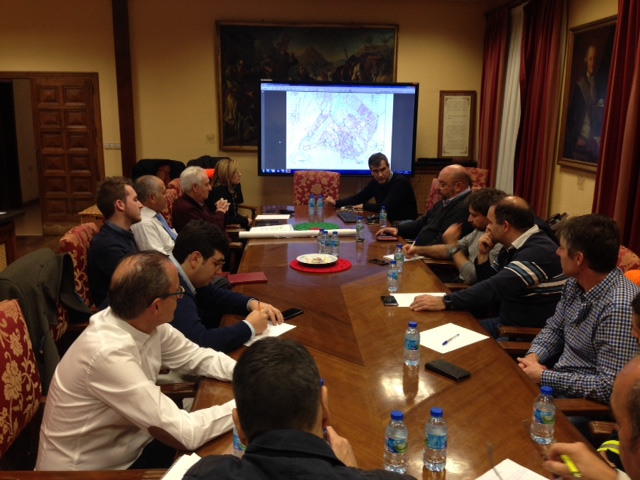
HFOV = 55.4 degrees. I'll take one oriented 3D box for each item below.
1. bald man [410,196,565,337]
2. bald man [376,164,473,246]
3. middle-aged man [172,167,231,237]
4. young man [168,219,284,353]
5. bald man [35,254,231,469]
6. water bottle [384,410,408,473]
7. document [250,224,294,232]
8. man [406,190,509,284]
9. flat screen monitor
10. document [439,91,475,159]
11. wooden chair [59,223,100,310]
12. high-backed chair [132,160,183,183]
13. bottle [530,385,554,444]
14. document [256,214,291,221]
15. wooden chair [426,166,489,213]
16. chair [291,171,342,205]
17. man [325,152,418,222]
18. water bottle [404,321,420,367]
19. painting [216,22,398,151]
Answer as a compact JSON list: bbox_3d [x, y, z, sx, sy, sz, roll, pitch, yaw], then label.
[{"bbox_3d":[0.856,0.426,3.108,0.820,1.300,0.580,1,12,3],"label":"bald man"},{"bbox_3d":[0.780,0.081,4.529,0.800,1.270,0.600,-5,14,-22],"label":"bald man"},{"bbox_3d":[-0.840,0.034,4.824,0.750,1.250,0.550,2,13,11],"label":"middle-aged man"},{"bbox_3d":[-0.535,0.522,2.743,0.840,1.230,0.580,1,12,3],"label":"young man"},{"bbox_3d":[-0.517,0.636,2.131,0.720,1.250,0.560,3,13,12],"label":"bald man"},{"bbox_3d":[0.204,0.543,1.653,0.059,0.168,0.059,1,12,0],"label":"water bottle"},{"bbox_3d":[-0.384,-0.086,4.893,0.340,0.016,0.300,1,12,0],"label":"document"},{"bbox_3d":[0.967,0.292,3.918,0.750,1.240,0.600,1,12,0],"label":"man"},{"bbox_3d":[0.210,-1.274,7.093,1.830,1.070,0.090,0,13,0],"label":"flat screen monitor"},{"bbox_3d":[1.711,-1.419,7.626,0.445,0.870,0.040,0,13,0],"label":"document"},{"bbox_3d":[-1.035,0.472,3.378,0.620,1.070,0.580,0,12,-1],"label":"wooden chair"},{"bbox_3d":[-1.982,-0.432,7.382,0.600,1.060,0.620,-2,13,-6],"label":"high-backed chair"},{"bbox_3d":[0.655,0.508,1.778,0.062,0.165,0.062,0,13,0],"label":"bottle"},{"bbox_3d":[-0.416,-0.203,5.465,0.297,0.004,0.215,1,12,0],"label":"document"},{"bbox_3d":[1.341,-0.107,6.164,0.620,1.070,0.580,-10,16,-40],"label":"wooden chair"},{"bbox_3d":[-0.029,-0.135,6.232,0.560,1.070,0.620,0,12,-1],"label":"chair"},{"bbox_3d":[0.559,-0.115,5.407,0.800,1.280,0.700,-11,16,-39],"label":"man"},{"bbox_3d":[0.353,0.395,2.342,0.059,0.168,0.059,1,12,0],"label":"water bottle"},{"bbox_3d":[-0.163,-1.913,7.741,2.260,1.600,0.070,0,12,-1],"label":"painting"}]

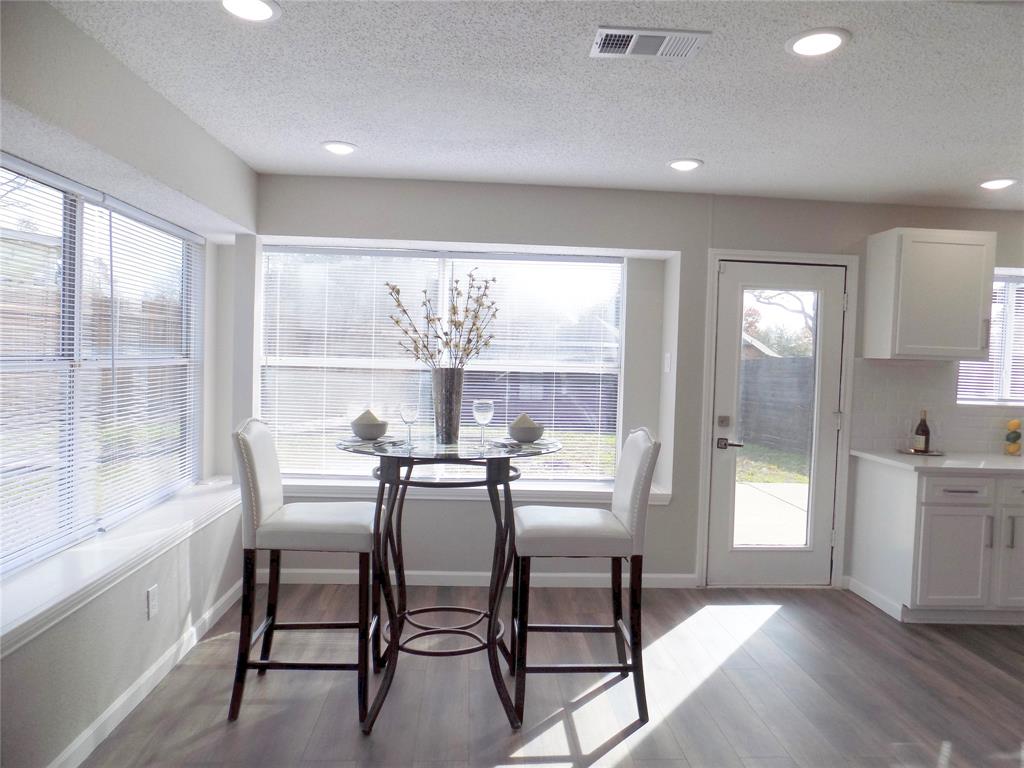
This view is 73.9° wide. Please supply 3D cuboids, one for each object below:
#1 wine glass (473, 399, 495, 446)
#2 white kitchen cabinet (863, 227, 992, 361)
[{"bbox_3d":[-0.113,0.152,2.717,0.083,0.185,0.083,2,2,-3],"label":"wine glass"},{"bbox_3d":[2.497,-0.520,4.096,0.590,0.755,0.325,2,2,-4],"label":"white kitchen cabinet"}]

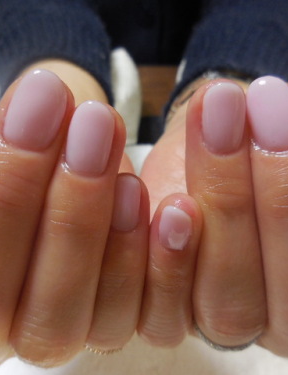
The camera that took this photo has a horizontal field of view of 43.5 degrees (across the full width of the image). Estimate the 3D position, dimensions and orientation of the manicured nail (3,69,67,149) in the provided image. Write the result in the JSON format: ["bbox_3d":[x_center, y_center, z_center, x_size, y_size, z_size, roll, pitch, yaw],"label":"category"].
[{"bbox_3d":[-0.024,-0.017,0.080,0.012,0.018,0.004,14,-8,-10],"label":"manicured nail"}]

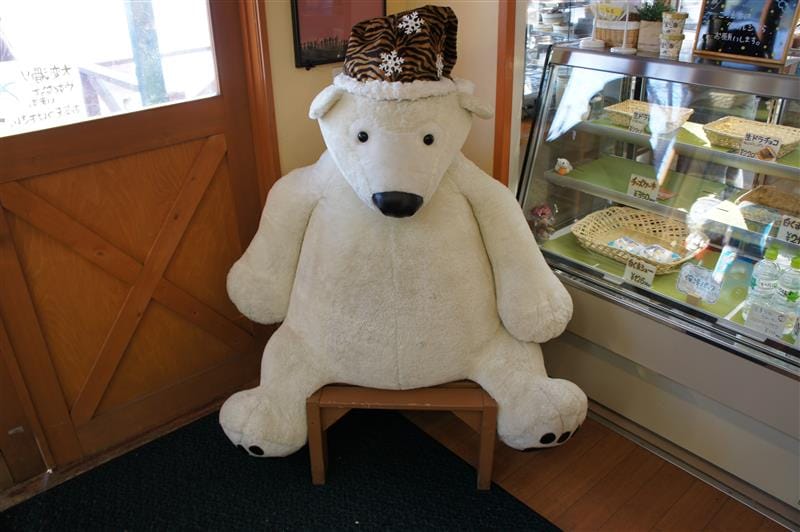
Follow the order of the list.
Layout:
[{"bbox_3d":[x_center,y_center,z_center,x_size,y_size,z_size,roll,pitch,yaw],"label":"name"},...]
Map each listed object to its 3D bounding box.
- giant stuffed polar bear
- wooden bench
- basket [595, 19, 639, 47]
[{"bbox_3d":[0.010,-0.058,1.851,1.140,1.360,0.620,0,27,0],"label":"giant stuffed polar bear"},{"bbox_3d":[0.007,0.477,1.965,0.565,0.345,0.320,0,27,0],"label":"wooden bench"},{"bbox_3d":[0.764,-0.819,2.090,0.140,0.090,0.120,17,32,28],"label":"basket"}]

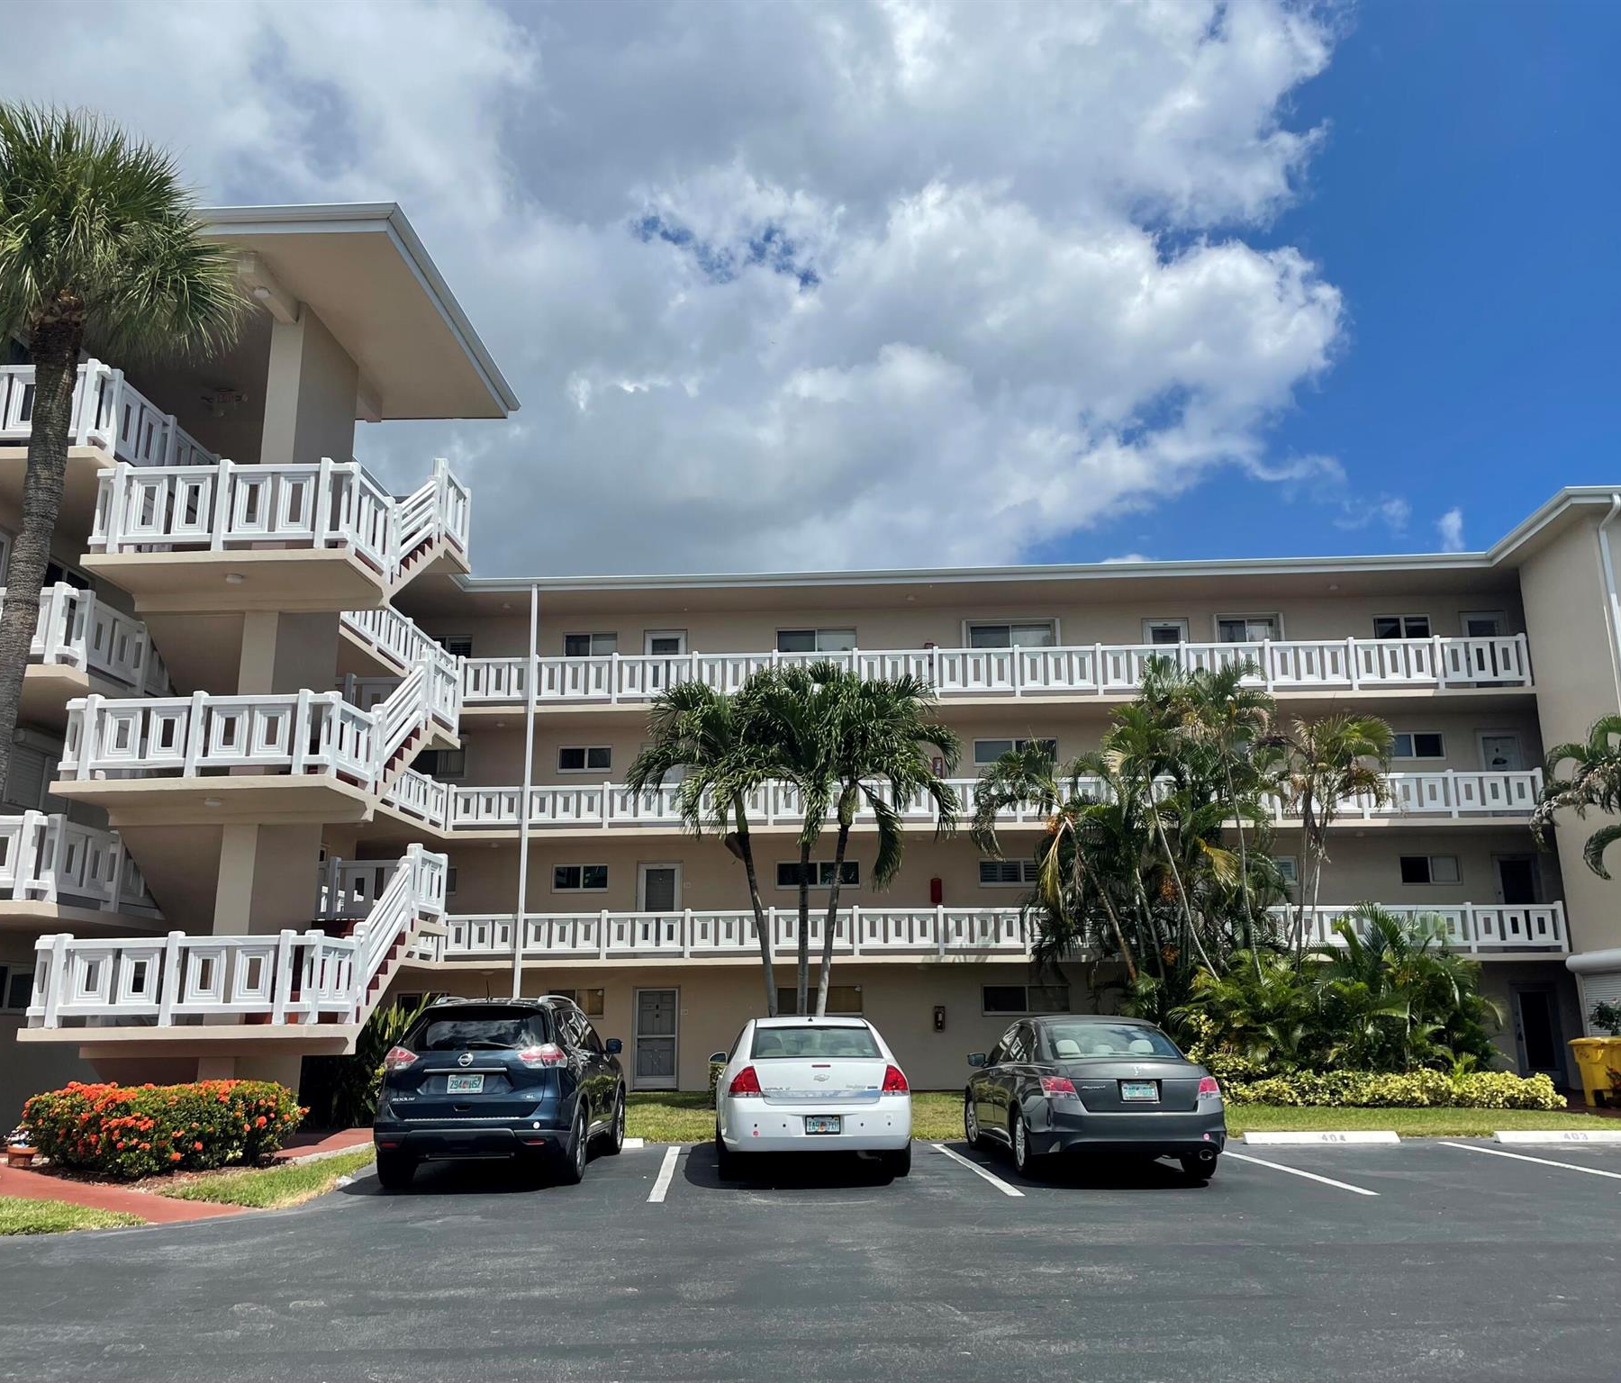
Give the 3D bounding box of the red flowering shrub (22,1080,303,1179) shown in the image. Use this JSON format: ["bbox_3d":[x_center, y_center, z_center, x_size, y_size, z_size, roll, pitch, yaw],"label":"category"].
[{"bbox_3d":[-6.759,4.447,14.372,2.750,0.900,1.650,0,-13,-3],"label":"red flowering shrub"}]

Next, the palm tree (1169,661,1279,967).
[{"bbox_3d":[7.813,3.349,25.502,2.078,8.010,2.200,-1,-14,3],"label":"palm tree"}]

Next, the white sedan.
[{"bbox_3d":[-0.004,4.206,14.669,1.850,1.490,5.080,0,-13,-2],"label":"white sedan"}]

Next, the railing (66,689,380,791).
[{"bbox_3d":[-6.854,0.614,16.078,3.270,0.970,1.180,-1,-14,3],"label":"railing"}]

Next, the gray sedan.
[{"bbox_3d":[2.816,4.162,14.558,1.850,1.476,4.920,0,-13,-3],"label":"gray sedan"}]

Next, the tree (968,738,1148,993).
[{"bbox_3d":[4.777,4.181,25.703,3.464,6.545,2.700,-1,-14,3],"label":"tree"}]

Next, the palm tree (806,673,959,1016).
[{"bbox_3d":[1.220,3.190,22.977,2.600,7.050,2.600,0,-13,-3],"label":"palm tree"}]

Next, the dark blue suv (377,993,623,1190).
[{"bbox_3d":[-3.041,4.053,14.362,1.840,1.700,4.640,0,-13,-1],"label":"dark blue suv"}]

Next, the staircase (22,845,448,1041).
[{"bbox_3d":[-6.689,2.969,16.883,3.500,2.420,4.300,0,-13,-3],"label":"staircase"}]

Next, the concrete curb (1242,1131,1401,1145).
[{"bbox_3d":[5.997,5.250,16.286,1.798,0.130,0.160,-1,-14,3],"label":"concrete curb"}]

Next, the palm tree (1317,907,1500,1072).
[{"bbox_3d":[9.521,4.994,22.500,2.850,3.200,2.700,0,-13,-3],"label":"palm tree"}]

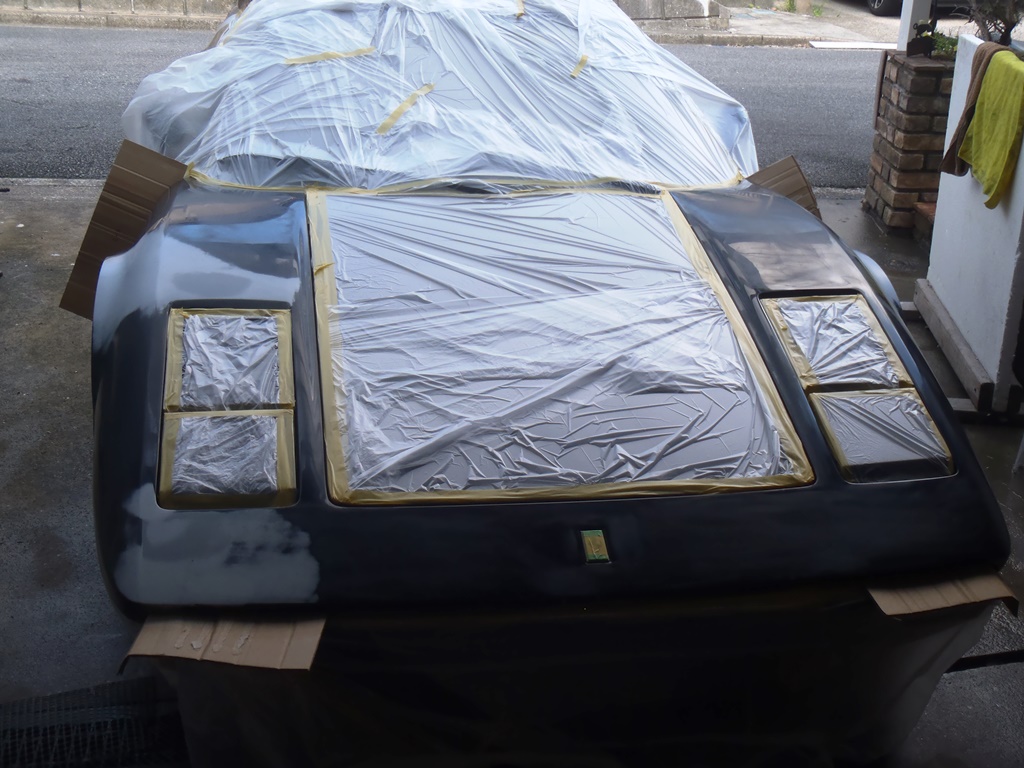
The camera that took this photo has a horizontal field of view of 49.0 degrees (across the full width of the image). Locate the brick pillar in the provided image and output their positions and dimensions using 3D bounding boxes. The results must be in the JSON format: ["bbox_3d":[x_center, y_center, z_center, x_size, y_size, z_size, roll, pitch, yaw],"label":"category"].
[{"bbox_3d":[1.859,-1.090,5.022,0.370,0.710,0.340,0,24,-3],"label":"brick pillar"}]

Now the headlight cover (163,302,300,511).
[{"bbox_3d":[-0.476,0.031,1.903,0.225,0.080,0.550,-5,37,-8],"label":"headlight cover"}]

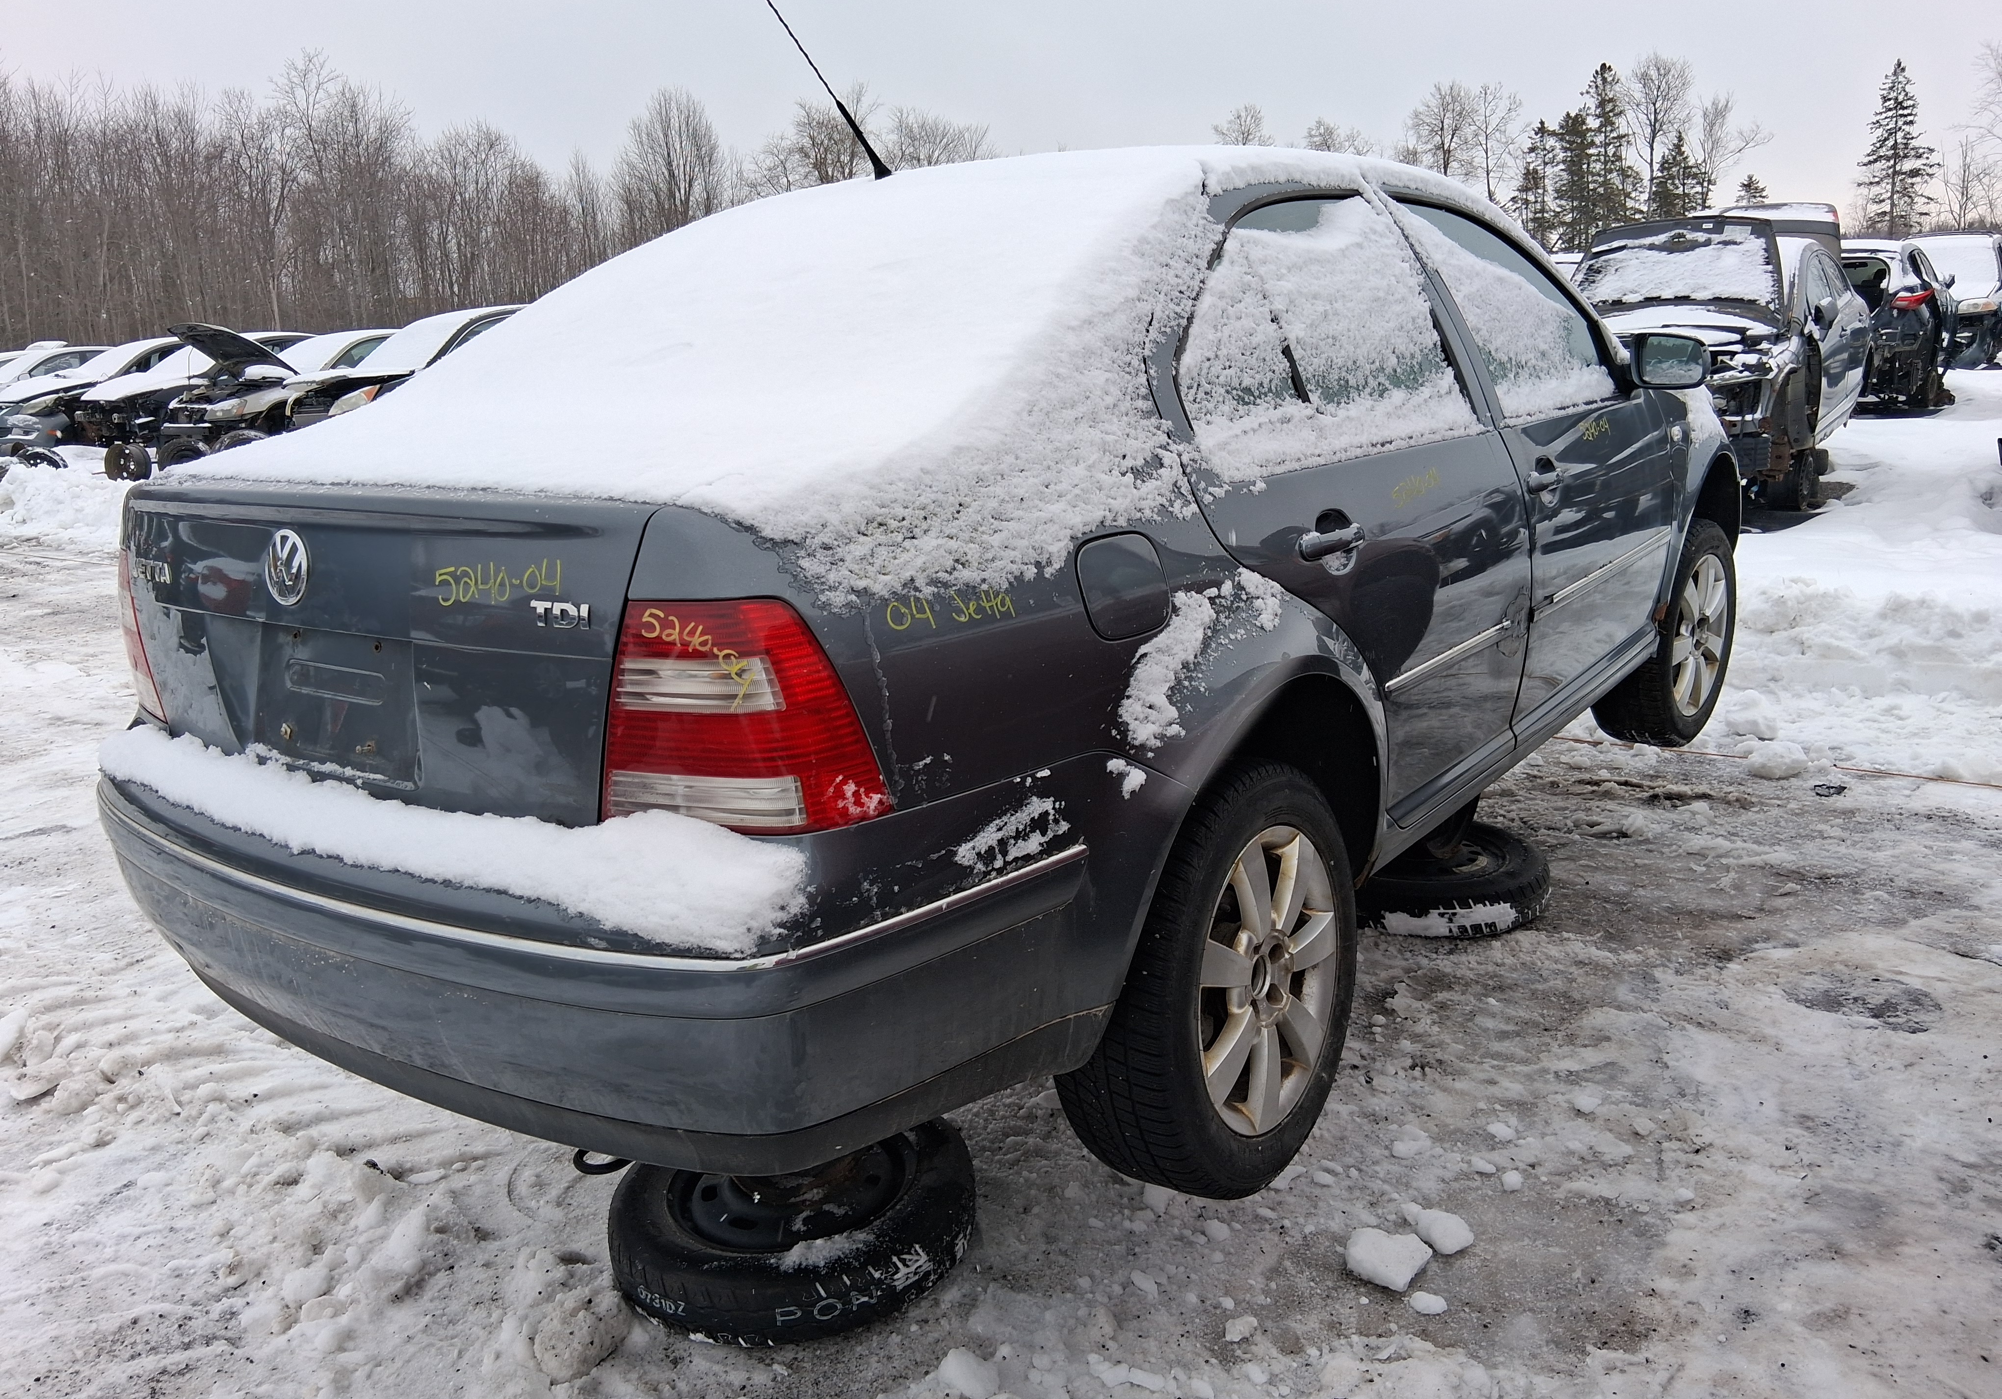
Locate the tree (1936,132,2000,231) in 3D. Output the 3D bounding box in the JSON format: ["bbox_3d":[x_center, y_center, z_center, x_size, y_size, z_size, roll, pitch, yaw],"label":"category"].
[{"bbox_3d":[41.783,-20.432,65.000,3.000,7.920,3.000,-3,13,0],"label":"tree"}]

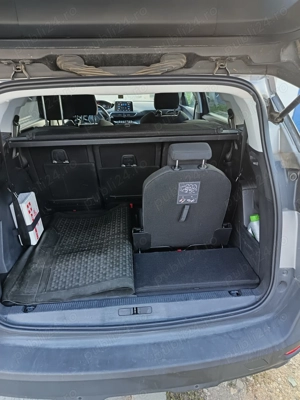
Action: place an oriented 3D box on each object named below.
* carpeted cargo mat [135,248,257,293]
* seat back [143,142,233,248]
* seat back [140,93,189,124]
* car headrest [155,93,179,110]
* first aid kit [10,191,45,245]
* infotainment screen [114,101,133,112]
[{"bbox_3d":[0.202,0.328,1.300,0.536,0.042,0.240,-3,24,-4],"label":"carpeted cargo mat"},{"bbox_3d":[0.177,-0.013,1.366,0.408,0.600,0.140,-3,36,-4],"label":"seat back"},{"bbox_3d":[0.157,-0.786,3.014,0.500,0.840,0.240,-3,42,-4],"label":"seat back"},{"bbox_3d":[0.162,-1.003,2.762,0.250,0.195,0.110,-3,36,-4],"label":"car headrest"},{"bbox_3d":[-0.661,0.099,1.503,0.058,0.243,0.161,-1,25,6],"label":"first aid kit"},{"bbox_3d":[-0.324,-1.167,3.480,0.228,0.140,0.035,-3,12,-4],"label":"infotainment screen"}]

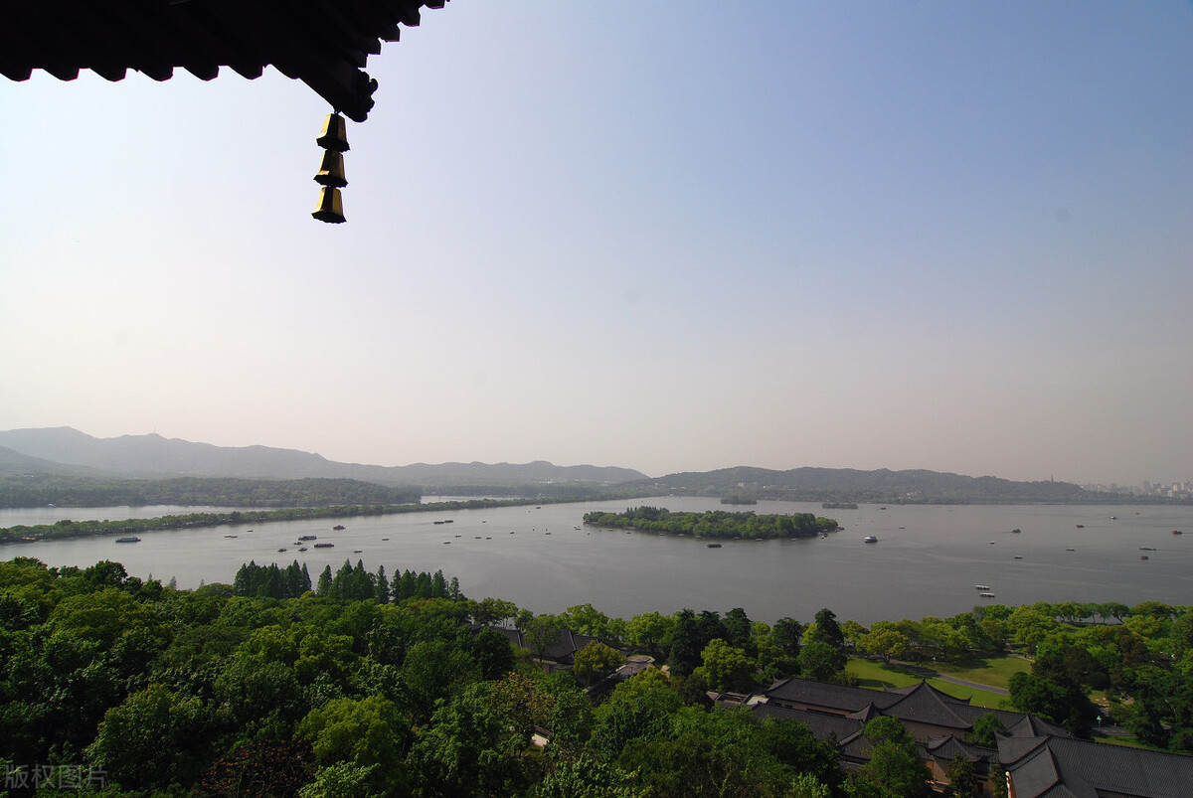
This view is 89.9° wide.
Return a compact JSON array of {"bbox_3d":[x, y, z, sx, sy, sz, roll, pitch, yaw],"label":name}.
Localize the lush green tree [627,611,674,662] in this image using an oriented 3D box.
[{"bbox_3d":[19.490,86.641,219.149,16.713,16.249,16.713,0,-8,0],"label":"lush green tree"}]

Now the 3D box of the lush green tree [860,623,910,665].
[{"bbox_3d":[101.670,87.420,210.920,16.670,12.700,16.670,0,-9,0],"label":"lush green tree"}]

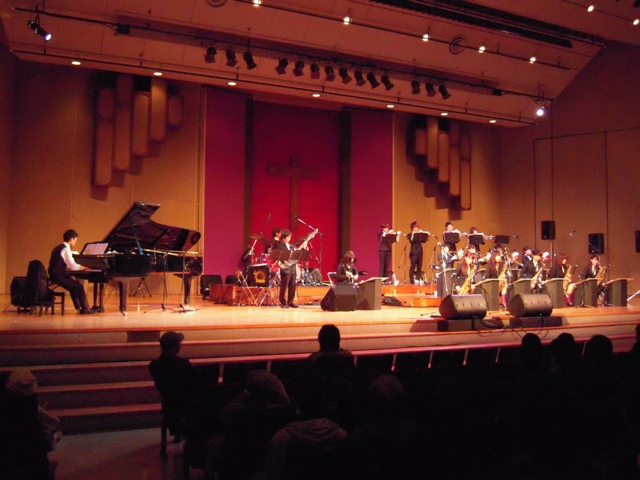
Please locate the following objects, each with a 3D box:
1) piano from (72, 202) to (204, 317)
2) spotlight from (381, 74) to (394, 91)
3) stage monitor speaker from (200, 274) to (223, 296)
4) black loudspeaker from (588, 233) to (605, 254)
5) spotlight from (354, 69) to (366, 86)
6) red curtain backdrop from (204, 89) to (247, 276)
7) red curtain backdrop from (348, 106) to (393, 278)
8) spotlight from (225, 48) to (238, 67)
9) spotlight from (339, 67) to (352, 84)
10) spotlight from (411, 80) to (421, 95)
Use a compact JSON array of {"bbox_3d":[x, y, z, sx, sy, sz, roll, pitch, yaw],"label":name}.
[{"bbox_3d":[-3.070,0.332,11.624,1.550,1.950,2.743,-2,-4,44],"label":"piano"},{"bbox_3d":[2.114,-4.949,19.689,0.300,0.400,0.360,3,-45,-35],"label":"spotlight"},{"bbox_3d":[-2.831,1.226,16.400,0.550,0.580,0.450,2,-3,-26],"label":"stage monitor speaker"},{"bbox_3d":[8.011,0.119,18.200,0.310,0.580,0.360,2,-3,-32],"label":"black loudspeaker"},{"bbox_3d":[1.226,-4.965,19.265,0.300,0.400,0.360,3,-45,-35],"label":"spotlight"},{"bbox_3d":[-3.073,-1.630,20.404,1.402,6.467,0.150,2,-3,-25],"label":"red curtain backdrop"},{"bbox_3d":[1.795,-1.342,21.906,1.700,6.300,0.150,2,-3,-19],"label":"red curtain backdrop"},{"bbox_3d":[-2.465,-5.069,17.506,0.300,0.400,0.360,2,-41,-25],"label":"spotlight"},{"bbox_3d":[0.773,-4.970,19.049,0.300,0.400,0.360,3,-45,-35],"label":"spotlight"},{"bbox_3d":[3.164,-5.052,20.825,0.290,0.450,0.330,2,-3,-25],"label":"spotlight"}]

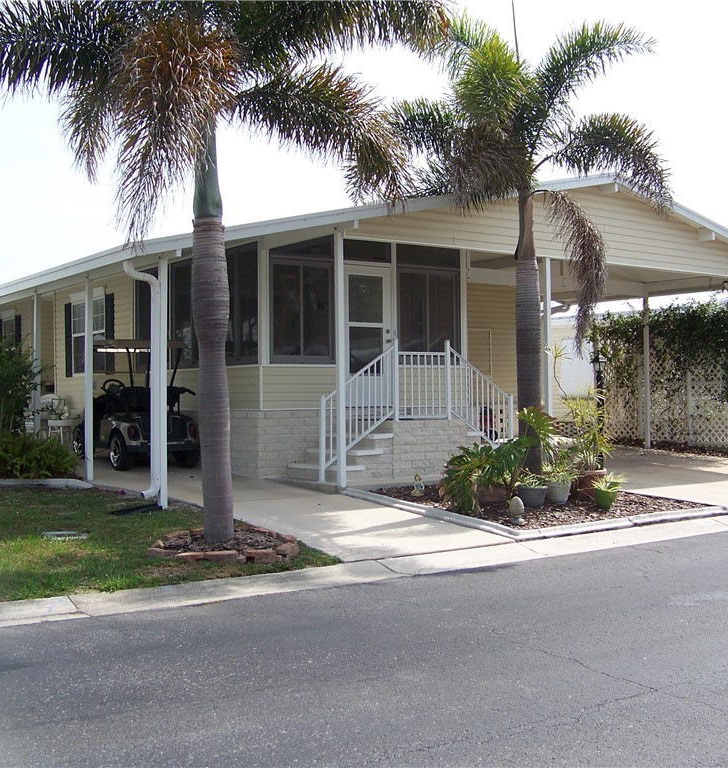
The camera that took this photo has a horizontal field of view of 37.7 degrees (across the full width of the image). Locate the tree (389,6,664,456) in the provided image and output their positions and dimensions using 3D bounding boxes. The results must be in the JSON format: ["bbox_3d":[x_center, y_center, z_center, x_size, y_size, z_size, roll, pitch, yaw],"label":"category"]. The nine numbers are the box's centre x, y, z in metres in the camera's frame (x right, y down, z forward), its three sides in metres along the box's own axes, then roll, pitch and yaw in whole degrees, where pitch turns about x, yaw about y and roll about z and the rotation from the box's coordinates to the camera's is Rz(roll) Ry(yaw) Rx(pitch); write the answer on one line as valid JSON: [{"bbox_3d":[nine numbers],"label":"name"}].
[{"bbox_3d":[2.000,-1.550,12.800,3.400,5.650,3.300,-1,-1,11],"label":"tree"}]

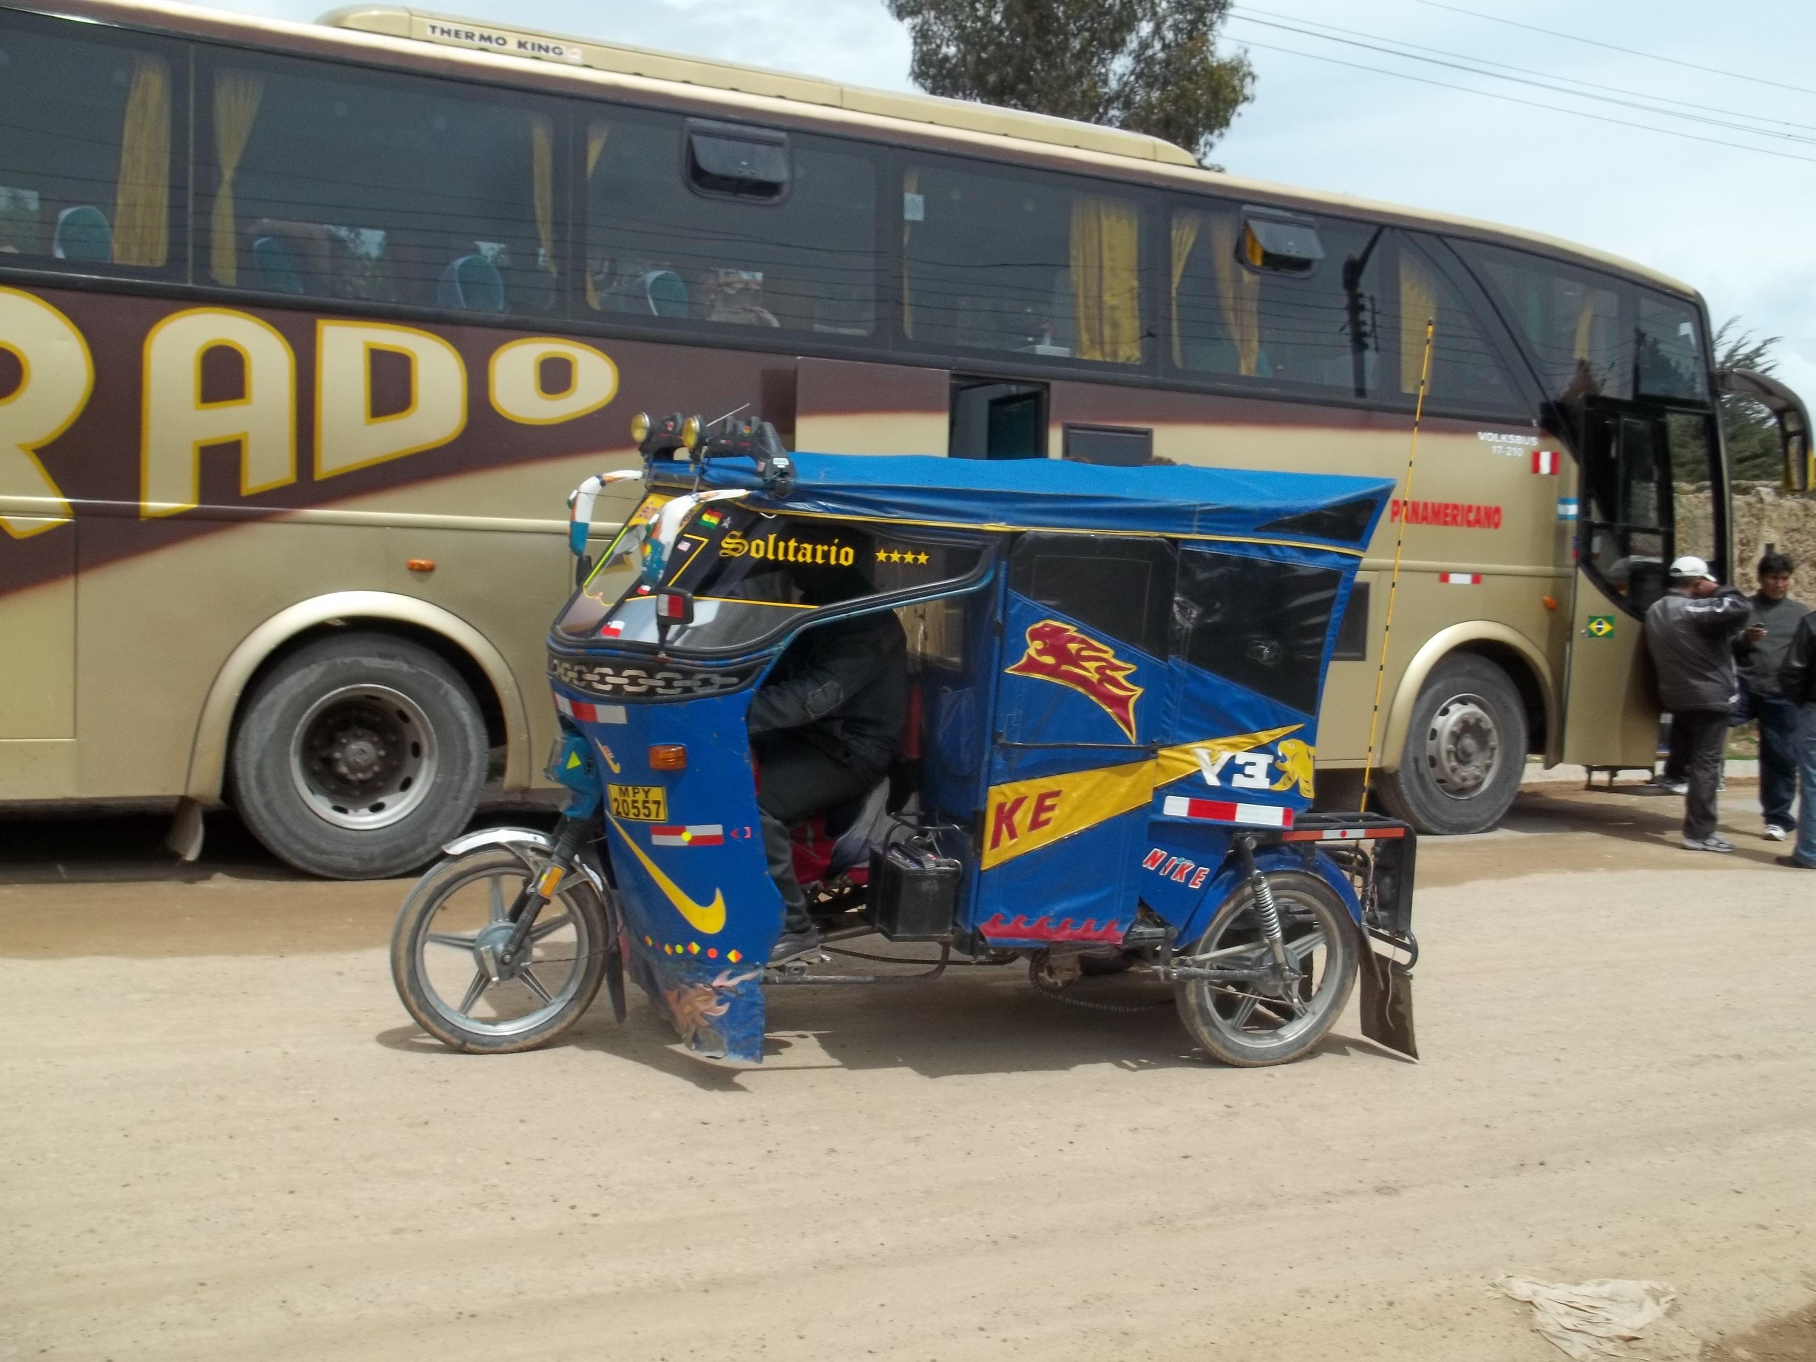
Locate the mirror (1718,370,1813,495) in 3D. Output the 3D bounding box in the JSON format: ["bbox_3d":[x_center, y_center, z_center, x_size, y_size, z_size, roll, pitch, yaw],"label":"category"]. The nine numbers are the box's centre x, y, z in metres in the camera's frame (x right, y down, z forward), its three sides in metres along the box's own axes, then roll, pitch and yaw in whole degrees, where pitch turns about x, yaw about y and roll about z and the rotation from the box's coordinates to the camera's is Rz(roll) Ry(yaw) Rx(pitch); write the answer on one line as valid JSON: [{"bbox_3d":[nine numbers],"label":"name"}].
[{"bbox_3d":[5.276,-1.549,10.649,0.480,0.780,0.300,0,3,-26],"label":"mirror"}]

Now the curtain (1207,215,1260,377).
[{"bbox_3d":[1.687,-2.007,8.989,0.348,0.853,0.110,0,3,-26],"label":"curtain"}]

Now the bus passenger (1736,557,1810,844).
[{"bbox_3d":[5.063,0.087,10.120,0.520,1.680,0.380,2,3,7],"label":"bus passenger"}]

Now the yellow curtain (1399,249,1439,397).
[{"bbox_3d":[2.812,-1.980,9.530,0.271,0.809,0.110,0,3,-26],"label":"yellow curtain"}]

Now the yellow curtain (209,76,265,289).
[{"bbox_3d":[-2.674,-2.007,6.899,0.206,0.867,0.110,0,3,-26],"label":"yellow curtain"}]

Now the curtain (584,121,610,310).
[{"bbox_3d":[-1.360,-2.030,7.527,0.159,0.846,0.110,0,3,-26],"label":"curtain"}]

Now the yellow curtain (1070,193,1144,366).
[{"bbox_3d":[0.989,-2.014,8.654,0.414,0.857,0.110,0,3,-26],"label":"yellow curtain"}]

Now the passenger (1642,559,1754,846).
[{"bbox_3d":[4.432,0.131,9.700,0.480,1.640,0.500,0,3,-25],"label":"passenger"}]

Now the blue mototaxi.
[{"bbox_3d":[0.005,0.161,5.097,2.930,1.770,1.230,1,3,-23],"label":"blue mototaxi"}]

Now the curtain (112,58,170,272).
[{"bbox_3d":[-2.991,-2.029,6.746,0.207,0.837,0.110,0,3,-26],"label":"curtain"}]

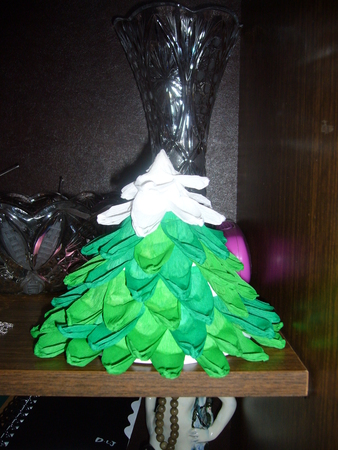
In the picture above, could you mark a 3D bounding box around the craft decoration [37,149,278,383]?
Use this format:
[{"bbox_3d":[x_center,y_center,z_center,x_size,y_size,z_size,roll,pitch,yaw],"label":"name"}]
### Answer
[{"bbox_3d":[-0.008,0.015,0.387,0.207,0.155,0.205,0,6,0],"label":"craft decoration"}]

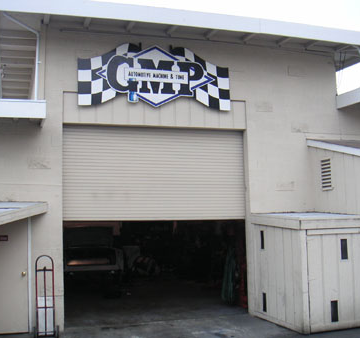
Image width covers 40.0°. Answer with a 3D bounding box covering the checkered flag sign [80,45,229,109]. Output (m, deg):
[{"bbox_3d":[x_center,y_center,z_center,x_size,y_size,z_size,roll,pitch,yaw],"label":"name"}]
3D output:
[{"bbox_3d":[-0.436,-1.782,9.521,2.996,1.214,0.080,1,-5,-14],"label":"checkered flag sign"}]

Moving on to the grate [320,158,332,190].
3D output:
[{"bbox_3d":[2.832,0.106,9.597,0.050,0.570,0.360,1,-5,-16],"label":"grate"}]

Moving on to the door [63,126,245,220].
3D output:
[{"bbox_3d":[-0.419,0.073,9.580,3.582,1.830,0.070,1,-5,-14],"label":"door"}]

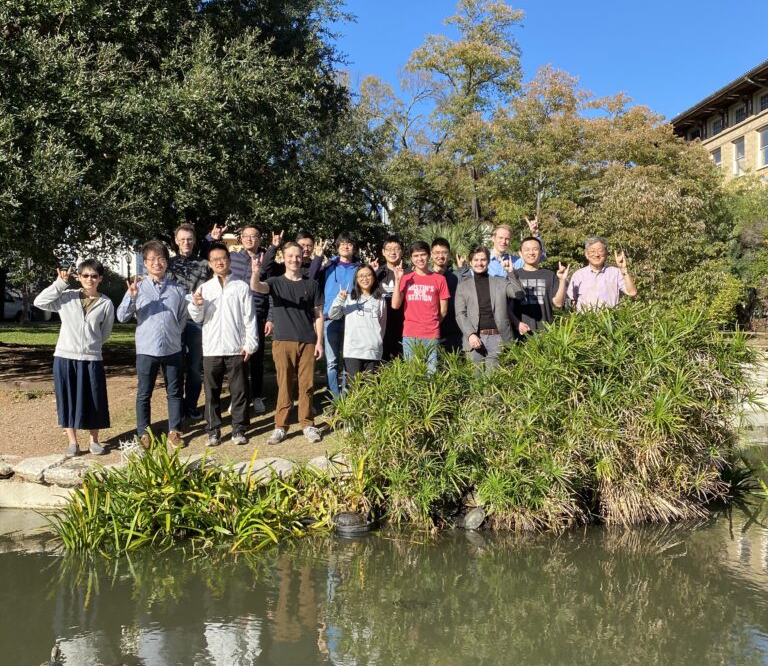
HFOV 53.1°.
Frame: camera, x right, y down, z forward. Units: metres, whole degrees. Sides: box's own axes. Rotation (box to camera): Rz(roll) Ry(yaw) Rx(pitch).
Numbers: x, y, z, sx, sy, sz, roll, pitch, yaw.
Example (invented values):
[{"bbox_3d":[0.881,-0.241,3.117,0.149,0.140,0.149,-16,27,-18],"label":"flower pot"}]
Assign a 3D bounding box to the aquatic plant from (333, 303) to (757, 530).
[{"bbox_3d":[1.220,0.592,6.114,3.100,1.620,1.600,0,1,0],"label":"aquatic plant"}]

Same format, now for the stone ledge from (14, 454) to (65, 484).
[{"bbox_3d":[-2.820,1.108,6.325,0.420,0.190,0.360,0,1,0],"label":"stone ledge"}]

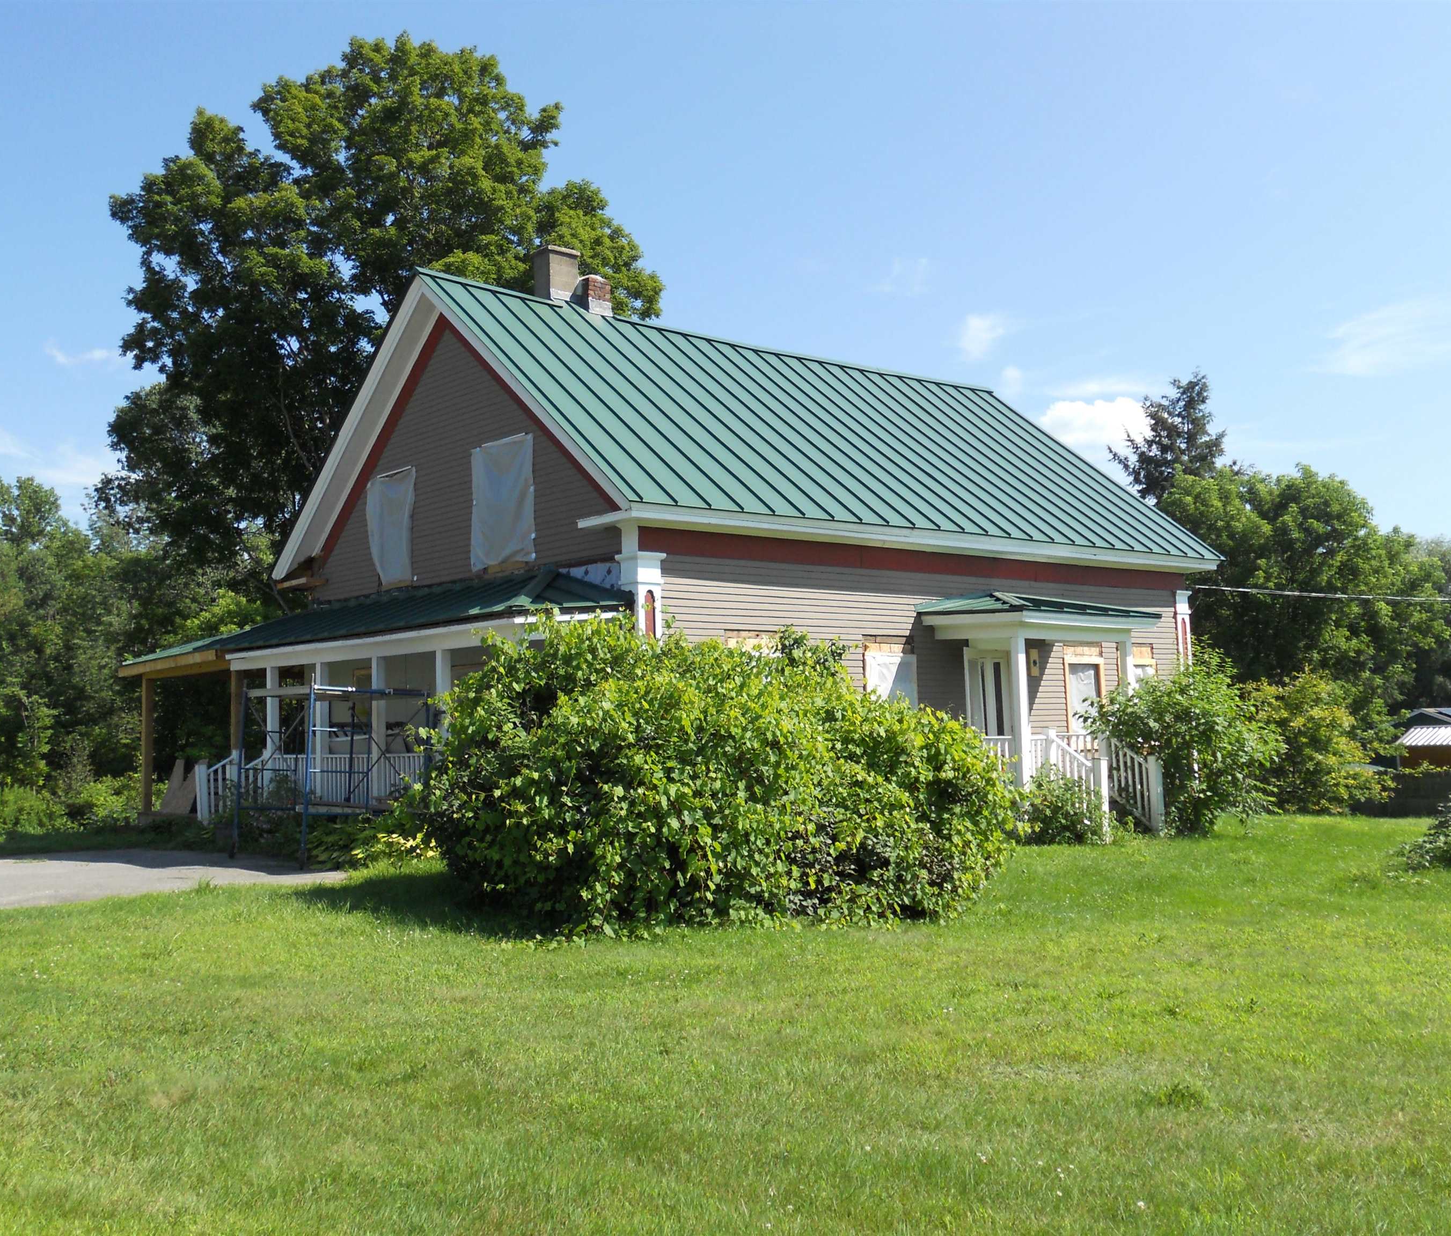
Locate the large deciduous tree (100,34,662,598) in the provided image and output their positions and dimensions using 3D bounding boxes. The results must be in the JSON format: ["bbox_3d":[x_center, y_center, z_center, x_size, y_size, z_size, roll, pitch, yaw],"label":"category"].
[{"bbox_3d":[-8.730,-5.094,38.794,14.200,19.960,13.500,-1,-5,-13],"label":"large deciduous tree"}]

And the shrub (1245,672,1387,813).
[{"bbox_3d":[11.818,2.471,30.500,2.850,2.797,2.700,-4,-5,21],"label":"shrub"}]

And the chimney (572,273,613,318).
[{"bbox_3d":[-2.203,-5.322,25.358,0.482,0.719,0.419,2,-6,-43],"label":"chimney"}]

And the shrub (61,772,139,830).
[{"bbox_3d":[-11.306,3.288,27.500,1.500,0.970,1.300,0,-5,-22],"label":"shrub"}]

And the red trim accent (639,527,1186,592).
[{"bbox_3d":[3.816,-0.829,24.438,13.450,0.346,0.055,2,-6,-43],"label":"red trim accent"}]

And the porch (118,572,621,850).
[{"bbox_3d":[-5.951,1.410,23.449,2.457,3.777,12.240,2,-6,-43],"label":"porch"}]

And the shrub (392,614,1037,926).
[{"bbox_3d":[-0.215,1.381,14.501,5.800,2.756,4.000,-2,-4,-1],"label":"shrub"}]

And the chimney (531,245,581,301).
[{"bbox_3d":[-2.814,-5.590,25.300,0.637,1.065,0.519,2,-6,-43],"label":"chimney"}]

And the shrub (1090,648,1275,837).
[{"bbox_3d":[7.030,1.863,23.400,2.950,2.835,2.600,-3,-5,17],"label":"shrub"}]

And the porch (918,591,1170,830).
[{"bbox_3d":[5.245,1.408,23.808,3.831,3.922,2.502,2,-6,-43],"label":"porch"}]

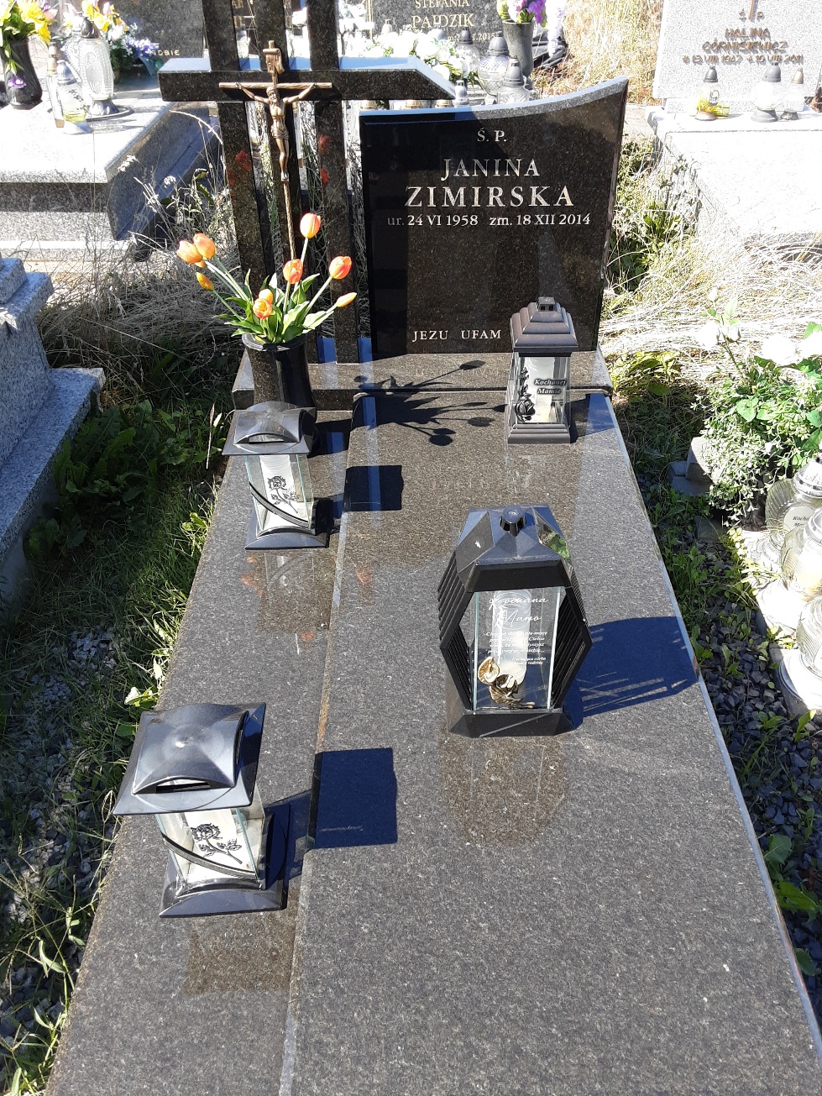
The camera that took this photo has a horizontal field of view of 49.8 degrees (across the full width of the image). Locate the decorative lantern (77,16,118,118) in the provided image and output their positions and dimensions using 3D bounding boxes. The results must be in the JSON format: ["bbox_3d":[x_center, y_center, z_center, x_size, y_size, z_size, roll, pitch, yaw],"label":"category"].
[{"bbox_3d":[-1.309,-2.019,3.714,0.148,0.359,0.148,-1,39,0],"label":"decorative lantern"}]

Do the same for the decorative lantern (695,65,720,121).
[{"bbox_3d":[1.240,-1.903,3.701,0.105,0.193,0.105,-1,39,0],"label":"decorative lantern"}]

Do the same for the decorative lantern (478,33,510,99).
[{"bbox_3d":[0.404,-2.303,4.214,0.158,0.270,0.158,-1,39,1],"label":"decorative lantern"}]

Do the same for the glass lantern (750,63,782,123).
[{"bbox_3d":[1.470,-1.887,3.666,0.119,0.205,0.119,-1,39,0],"label":"glass lantern"}]

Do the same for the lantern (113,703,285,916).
[{"bbox_3d":[-0.266,0.336,1.167,0.166,0.268,0.166,-5,39,0],"label":"lantern"}]

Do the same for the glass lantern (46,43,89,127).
[{"bbox_3d":[-1.544,-2.052,3.944,0.150,0.310,0.130,-4,39,-3],"label":"glass lantern"}]

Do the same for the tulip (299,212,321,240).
[{"bbox_3d":[-0.214,-0.688,1.893,0.045,0.062,0.045,8,27,-7],"label":"tulip"}]

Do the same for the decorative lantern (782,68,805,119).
[{"bbox_3d":[1.579,-1.886,3.677,0.094,0.186,0.094,-1,39,0],"label":"decorative lantern"}]

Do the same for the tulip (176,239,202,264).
[{"bbox_3d":[-0.463,-0.618,1.847,0.060,0.045,0.045,36,31,-16],"label":"tulip"}]

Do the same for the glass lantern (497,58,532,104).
[{"bbox_3d":[0.443,-1.975,3.819,0.145,0.265,0.145,-1,39,1],"label":"glass lantern"}]

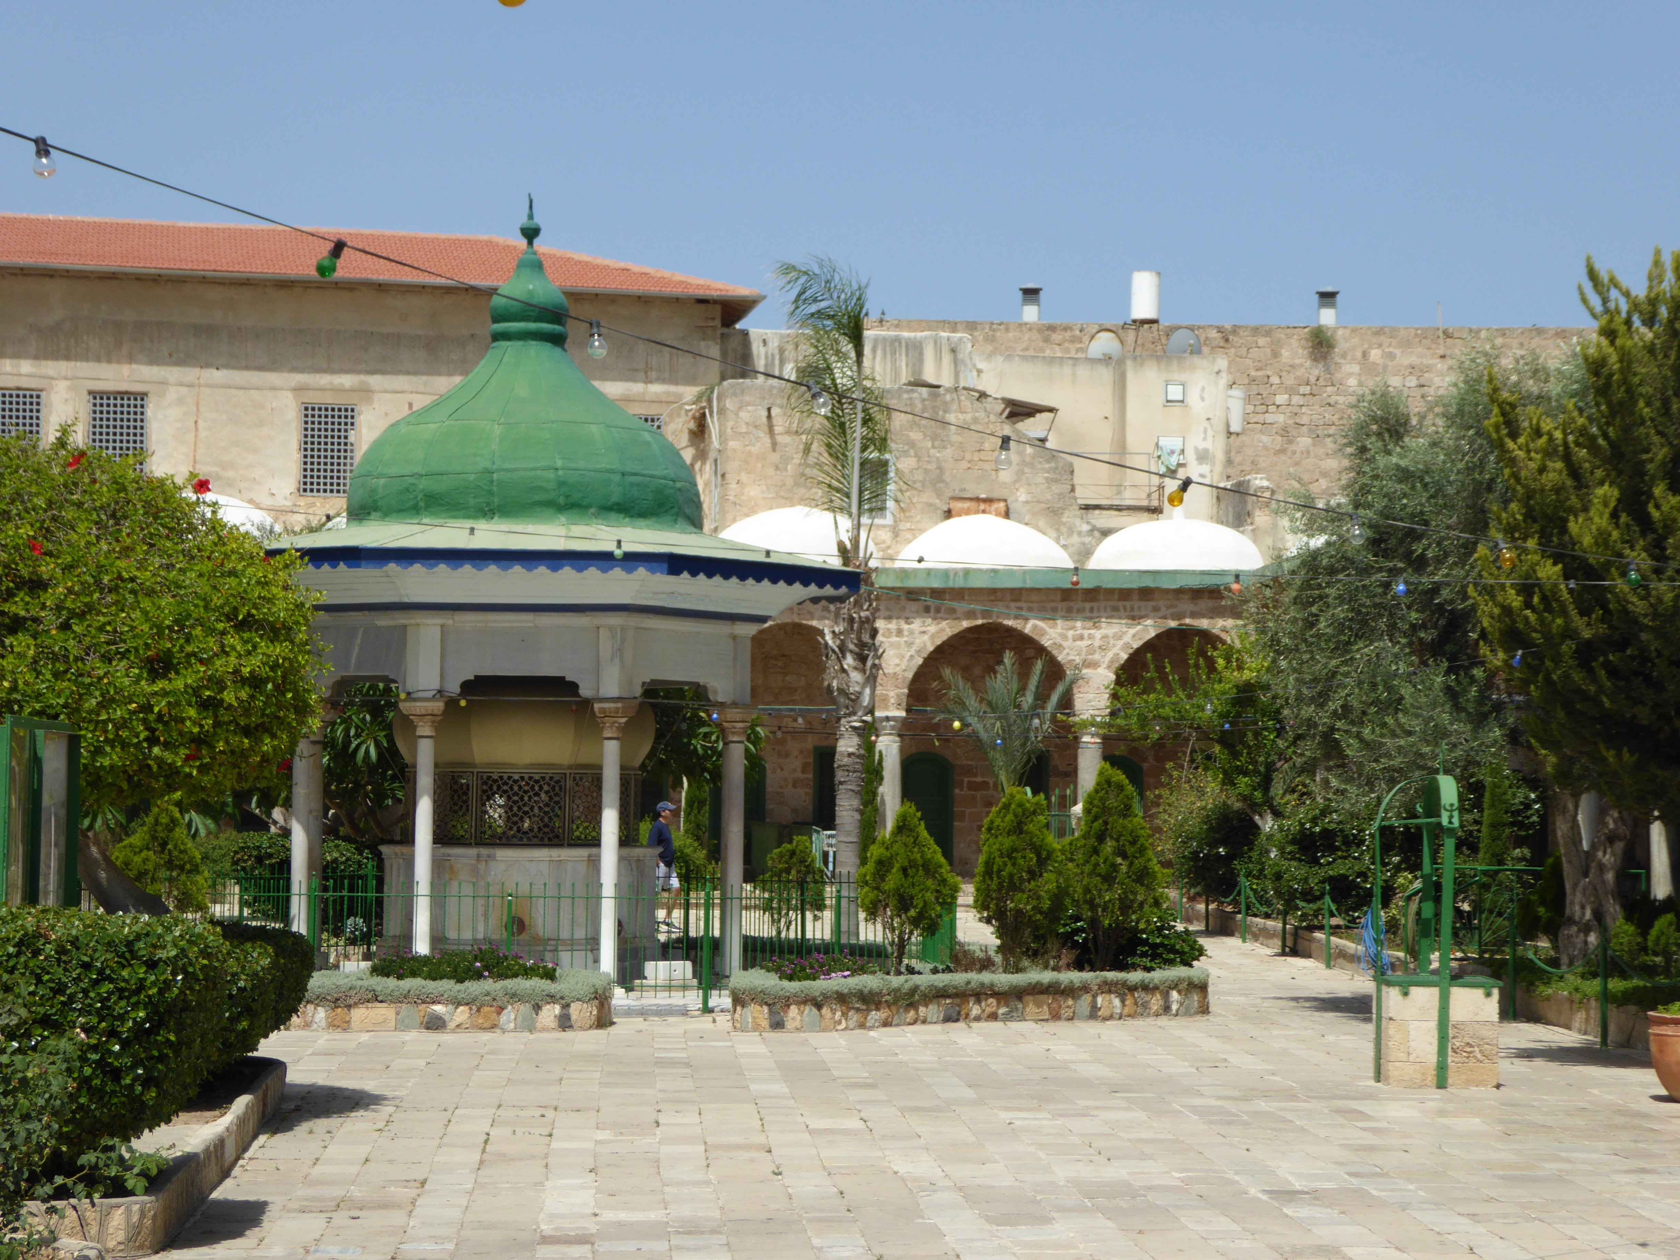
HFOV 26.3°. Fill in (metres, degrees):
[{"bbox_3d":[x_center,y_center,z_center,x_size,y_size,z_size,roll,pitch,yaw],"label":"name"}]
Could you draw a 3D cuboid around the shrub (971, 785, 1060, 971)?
[{"bbox_3d":[1.478,2.080,29.735,0.774,1.540,0.774,1,-3,-4],"label":"shrub"}]

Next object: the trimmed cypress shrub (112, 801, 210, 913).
[{"bbox_3d":[-5.623,2.083,29.731,0.806,1.372,0.806,1,-3,-4],"label":"trimmed cypress shrub"}]

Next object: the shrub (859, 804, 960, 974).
[{"bbox_3d":[0.564,2.107,29.133,0.822,1.392,0.822,1,-3,-4],"label":"shrub"}]

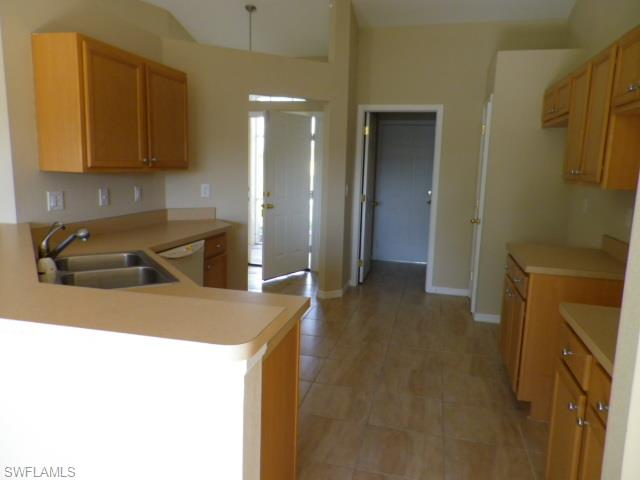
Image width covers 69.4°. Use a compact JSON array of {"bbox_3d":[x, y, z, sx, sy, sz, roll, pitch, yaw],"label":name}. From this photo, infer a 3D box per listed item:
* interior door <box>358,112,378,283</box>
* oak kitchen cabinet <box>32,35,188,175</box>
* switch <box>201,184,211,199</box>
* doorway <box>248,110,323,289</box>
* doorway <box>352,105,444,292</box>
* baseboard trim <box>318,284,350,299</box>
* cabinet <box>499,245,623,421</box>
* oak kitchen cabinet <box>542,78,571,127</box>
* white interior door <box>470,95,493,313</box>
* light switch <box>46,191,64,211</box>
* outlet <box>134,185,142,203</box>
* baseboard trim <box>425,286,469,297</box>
[{"bbox_3d":[0.641,-0.523,5.984,0.040,2.030,0.810,4,9,13],"label":"interior door"},{"bbox_3d":[-1.356,-0.869,3.216,0.320,0.765,1.170,4,9,14],"label":"oak kitchen cabinet"},{"bbox_3d":[-1.057,-0.448,4.268,0.075,0.120,0.012,-4,10,-31],"label":"switch"},{"bbox_3d":[-0.499,-0.653,6.306,1.050,2.130,0.170,4,9,14],"label":"doorway"},{"bbox_3d":[0.893,-0.472,5.427,0.950,2.120,0.140,4,9,14],"label":"doorway"},{"bbox_3d":[0.126,0.594,5.103,0.300,0.088,0.016,-3,10,-26],"label":"baseboard trim"},{"bbox_3d":[1.510,0.556,2.872,0.635,0.914,0.780,4,9,14],"label":"cabinet"},{"bbox_3d":[1.987,-1.065,3.584,0.320,0.310,0.840,4,9,13],"label":"oak kitchen cabinet"},{"bbox_3d":[1.654,-0.323,4.652,0.130,2.100,0.750,4,9,14],"label":"white interior door"},{"bbox_3d":[-1.653,-0.243,2.891,0.012,0.117,0.117,4,9,13],"label":"light switch"},{"bbox_3d":[-1.452,-0.368,3.698,0.012,0.117,0.075,4,9,13],"label":"outlet"},{"bbox_3d":[1.494,0.597,5.337,0.430,0.080,0.015,4,9,13],"label":"baseboard trim"}]

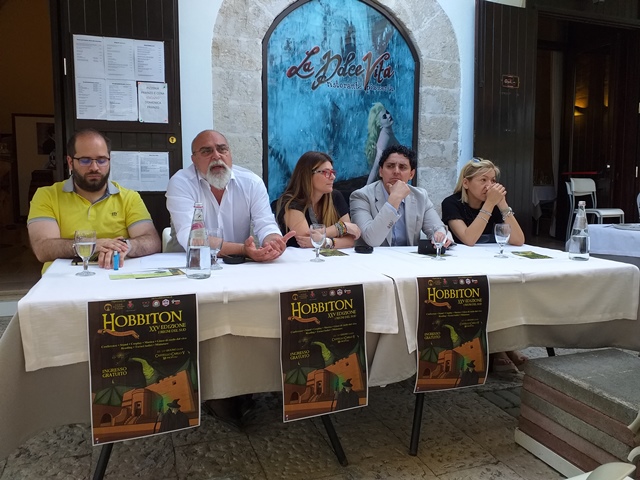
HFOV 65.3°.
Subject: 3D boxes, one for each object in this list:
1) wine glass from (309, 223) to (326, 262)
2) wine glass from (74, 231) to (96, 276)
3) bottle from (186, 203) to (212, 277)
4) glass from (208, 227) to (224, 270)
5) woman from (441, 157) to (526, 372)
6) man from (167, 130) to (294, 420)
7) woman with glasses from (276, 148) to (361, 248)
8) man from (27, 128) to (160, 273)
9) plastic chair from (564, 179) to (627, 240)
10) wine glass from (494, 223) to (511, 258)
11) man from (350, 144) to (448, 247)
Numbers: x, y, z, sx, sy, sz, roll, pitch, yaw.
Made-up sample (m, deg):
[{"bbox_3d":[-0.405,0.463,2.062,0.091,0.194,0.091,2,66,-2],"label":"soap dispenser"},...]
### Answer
[{"bbox_3d":[-0.009,0.013,2.261,0.074,0.163,0.074,0,6,0],"label":"wine glass"},{"bbox_3d":[-0.893,0.049,1.892,0.077,0.163,0.077,0,6,0],"label":"wine glass"},{"bbox_3d":[-0.455,-0.002,1.858,0.092,0.272,0.092,0,6,0],"label":"bottle"},{"bbox_3d":[-0.426,0.034,2.045,0.074,0.163,0.074,0,6,0],"label":"glass"},{"bbox_3d":[0.956,0.154,2.929,0.520,1.252,0.800,-2,6,-19],"label":"woman"},{"bbox_3d":[-0.463,0.151,2.497,0.640,1.343,0.850,-1,6,-13],"label":"man"},{"bbox_3d":[-0.014,0.162,2.749,0.520,1.271,0.800,-3,6,-28],"label":"woman with glasses"},{"bbox_3d":[-1.016,0.179,2.278,0.590,1.329,0.800,-2,6,-17],"label":"man"},{"bbox_3d":[3.189,-0.291,5.799,0.470,0.840,0.530,-3,6,-30],"label":"plastic chair"},{"bbox_3d":[0.871,0.002,2.381,0.077,0.162,0.077,0,6,0],"label":"wine glass"},{"bbox_3d":[0.415,0.137,2.807,0.600,1.309,0.820,-1,6,-9],"label":"man"}]

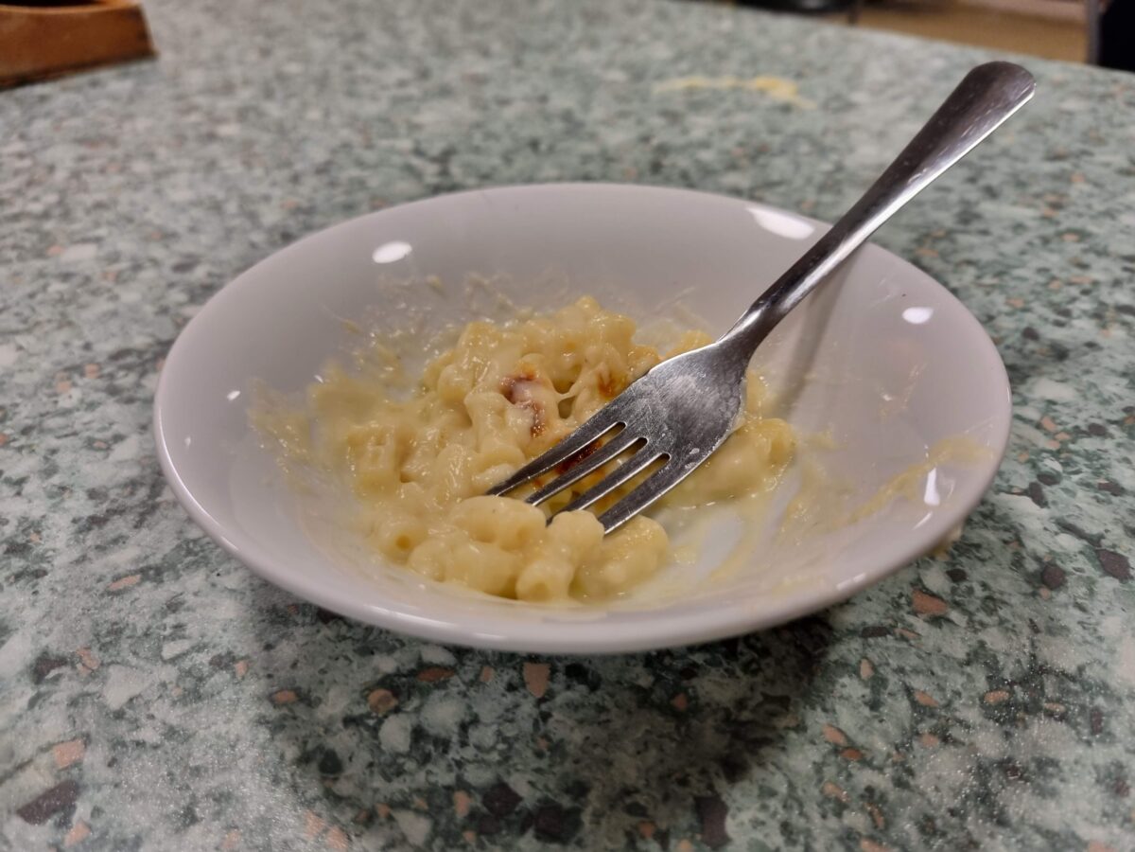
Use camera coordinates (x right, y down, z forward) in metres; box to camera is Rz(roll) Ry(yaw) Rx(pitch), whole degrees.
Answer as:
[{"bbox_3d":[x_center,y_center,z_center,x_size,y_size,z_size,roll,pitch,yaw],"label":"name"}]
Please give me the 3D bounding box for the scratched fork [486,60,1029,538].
[{"bbox_3d":[0.059,-0.036,0.210,0.026,0.017,0.198,36,66,30],"label":"scratched fork"}]

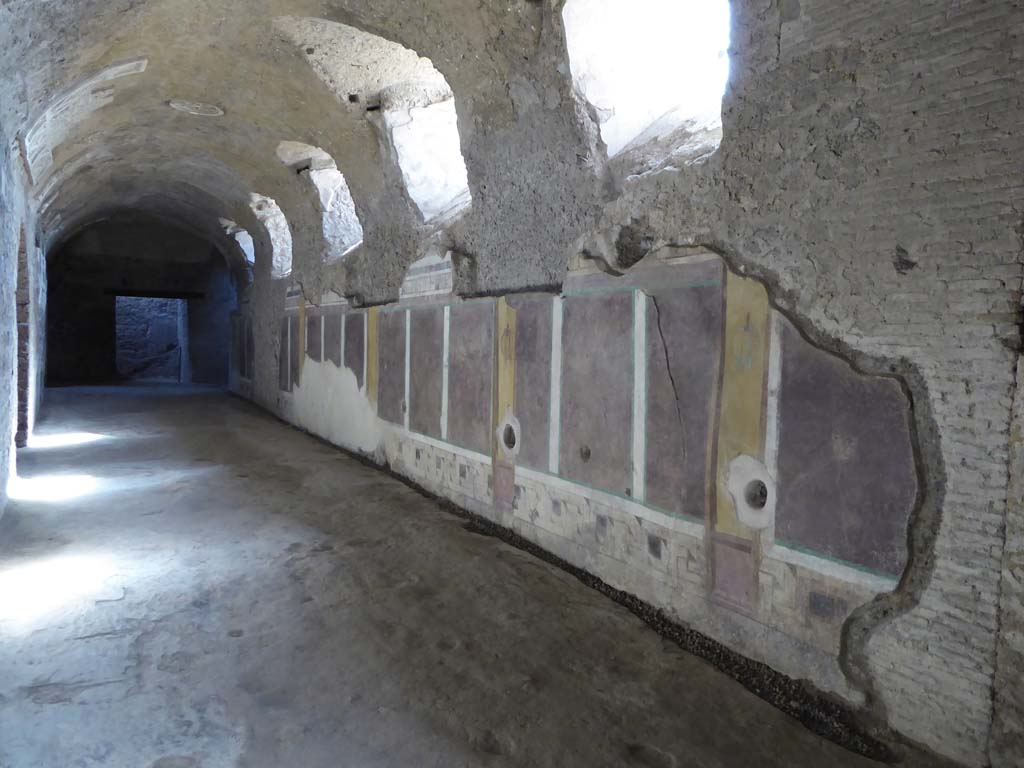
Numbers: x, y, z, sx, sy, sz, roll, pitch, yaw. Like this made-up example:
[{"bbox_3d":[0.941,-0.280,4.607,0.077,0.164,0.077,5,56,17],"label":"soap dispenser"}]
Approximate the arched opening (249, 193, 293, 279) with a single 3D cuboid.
[{"bbox_3d":[-3.776,-2.372,11.282,0.740,1.180,1.470,0,3,-30],"label":"arched opening"}]

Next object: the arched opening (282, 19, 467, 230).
[{"bbox_3d":[-1.093,-2.206,6.067,1.370,1.520,1.590,0,3,-30],"label":"arched opening"}]

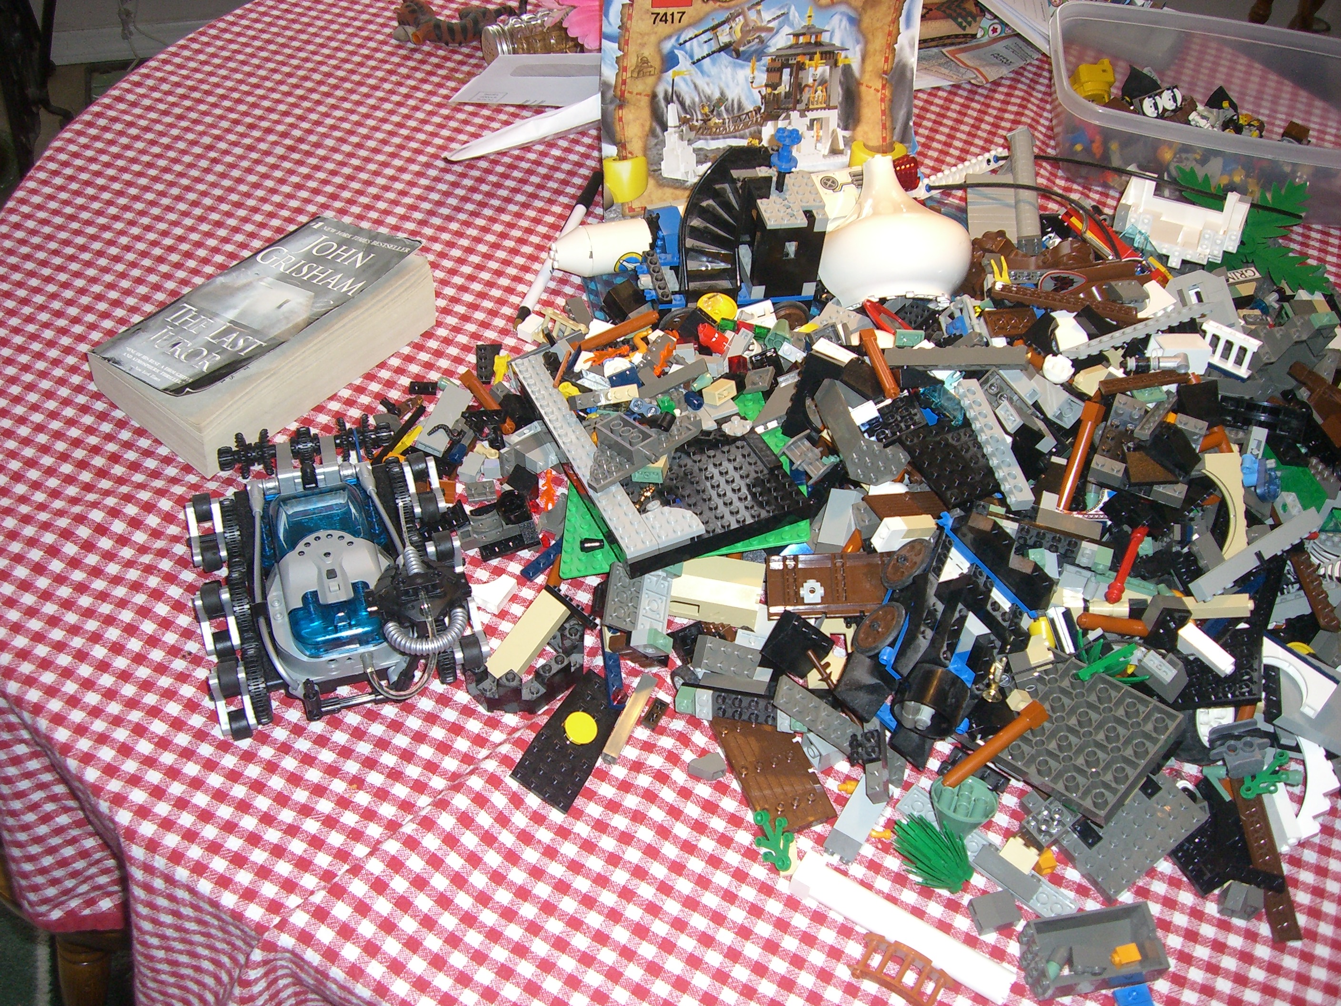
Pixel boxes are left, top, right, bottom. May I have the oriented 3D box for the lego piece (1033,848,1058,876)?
[{"bbox_3d":[0.169,0.161,0.662,0.008,0.009,0.010,32,54,25],"label":"lego piece"}]

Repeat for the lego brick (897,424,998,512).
[{"bbox_3d":[0.144,-0.020,0.742,0.045,0.005,0.048,-18,58,-24],"label":"lego brick"}]

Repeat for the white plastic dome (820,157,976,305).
[{"bbox_3d":[0.128,-0.158,0.860,0.090,0.090,0.085,-8,91,1],"label":"white plastic dome"}]

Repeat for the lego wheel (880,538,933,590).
[{"bbox_3d":[0.122,0.032,0.760,0.008,0.031,0.031,39,43,-24],"label":"lego wheel"}]

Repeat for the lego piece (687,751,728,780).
[{"bbox_3d":[0.017,0.127,0.702,0.016,0.008,0.011,-15,50,-17],"label":"lego piece"}]

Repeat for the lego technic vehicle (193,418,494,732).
[{"bbox_3d":[-0.167,0.034,0.730,0.127,0.052,0.149,-14,50,-15],"label":"lego technic vehicle"}]

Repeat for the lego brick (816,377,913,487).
[{"bbox_3d":[0.100,-0.037,0.775,0.037,0.022,0.066,-16,49,-5],"label":"lego brick"}]

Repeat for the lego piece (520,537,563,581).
[{"bbox_3d":[-0.065,0.031,0.786,0.008,0.004,0.034,33,55,25],"label":"lego piece"}]

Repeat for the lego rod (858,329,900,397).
[{"bbox_3d":[0.114,-0.076,0.796,0.008,0.008,0.056,-7,46,-9],"label":"lego rod"}]

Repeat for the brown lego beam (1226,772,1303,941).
[{"bbox_3d":[0.268,0.159,0.662,0.009,0.011,0.080,2,48,0],"label":"brown lego beam"}]

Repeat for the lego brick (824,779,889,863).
[{"bbox_3d":[0.085,0.145,0.665,0.016,0.011,0.043,25,51,19],"label":"lego brick"}]

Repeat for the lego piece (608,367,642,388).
[{"bbox_3d":[-0.025,-0.071,0.842,0.017,0.009,0.015,-25,60,-17],"label":"lego piece"}]

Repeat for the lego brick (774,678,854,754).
[{"bbox_3d":[0.069,0.102,0.703,0.048,0.005,0.016,35,47,-17],"label":"lego brick"}]

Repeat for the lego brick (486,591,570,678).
[{"bbox_3d":[-0.068,0.066,0.714,0.016,0.008,0.050,24,51,18],"label":"lego brick"}]

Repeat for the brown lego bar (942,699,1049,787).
[{"bbox_3d":[0.152,0.113,0.688,0.059,0.009,0.009,-32,57,-23],"label":"brown lego bar"}]

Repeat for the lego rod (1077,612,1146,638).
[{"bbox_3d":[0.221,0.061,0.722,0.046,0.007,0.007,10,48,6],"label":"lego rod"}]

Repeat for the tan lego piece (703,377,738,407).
[{"bbox_3d":[0.029,-0.063,0.842,0.016,0.009,0.010,-35,57,-29],"label":"tan lego piece"}]

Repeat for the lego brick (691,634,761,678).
[{"bbox_3d":[0.026,0.077,0.730,0.032,0.011,0.016,18,80,-27],"label":"lego brick"}]

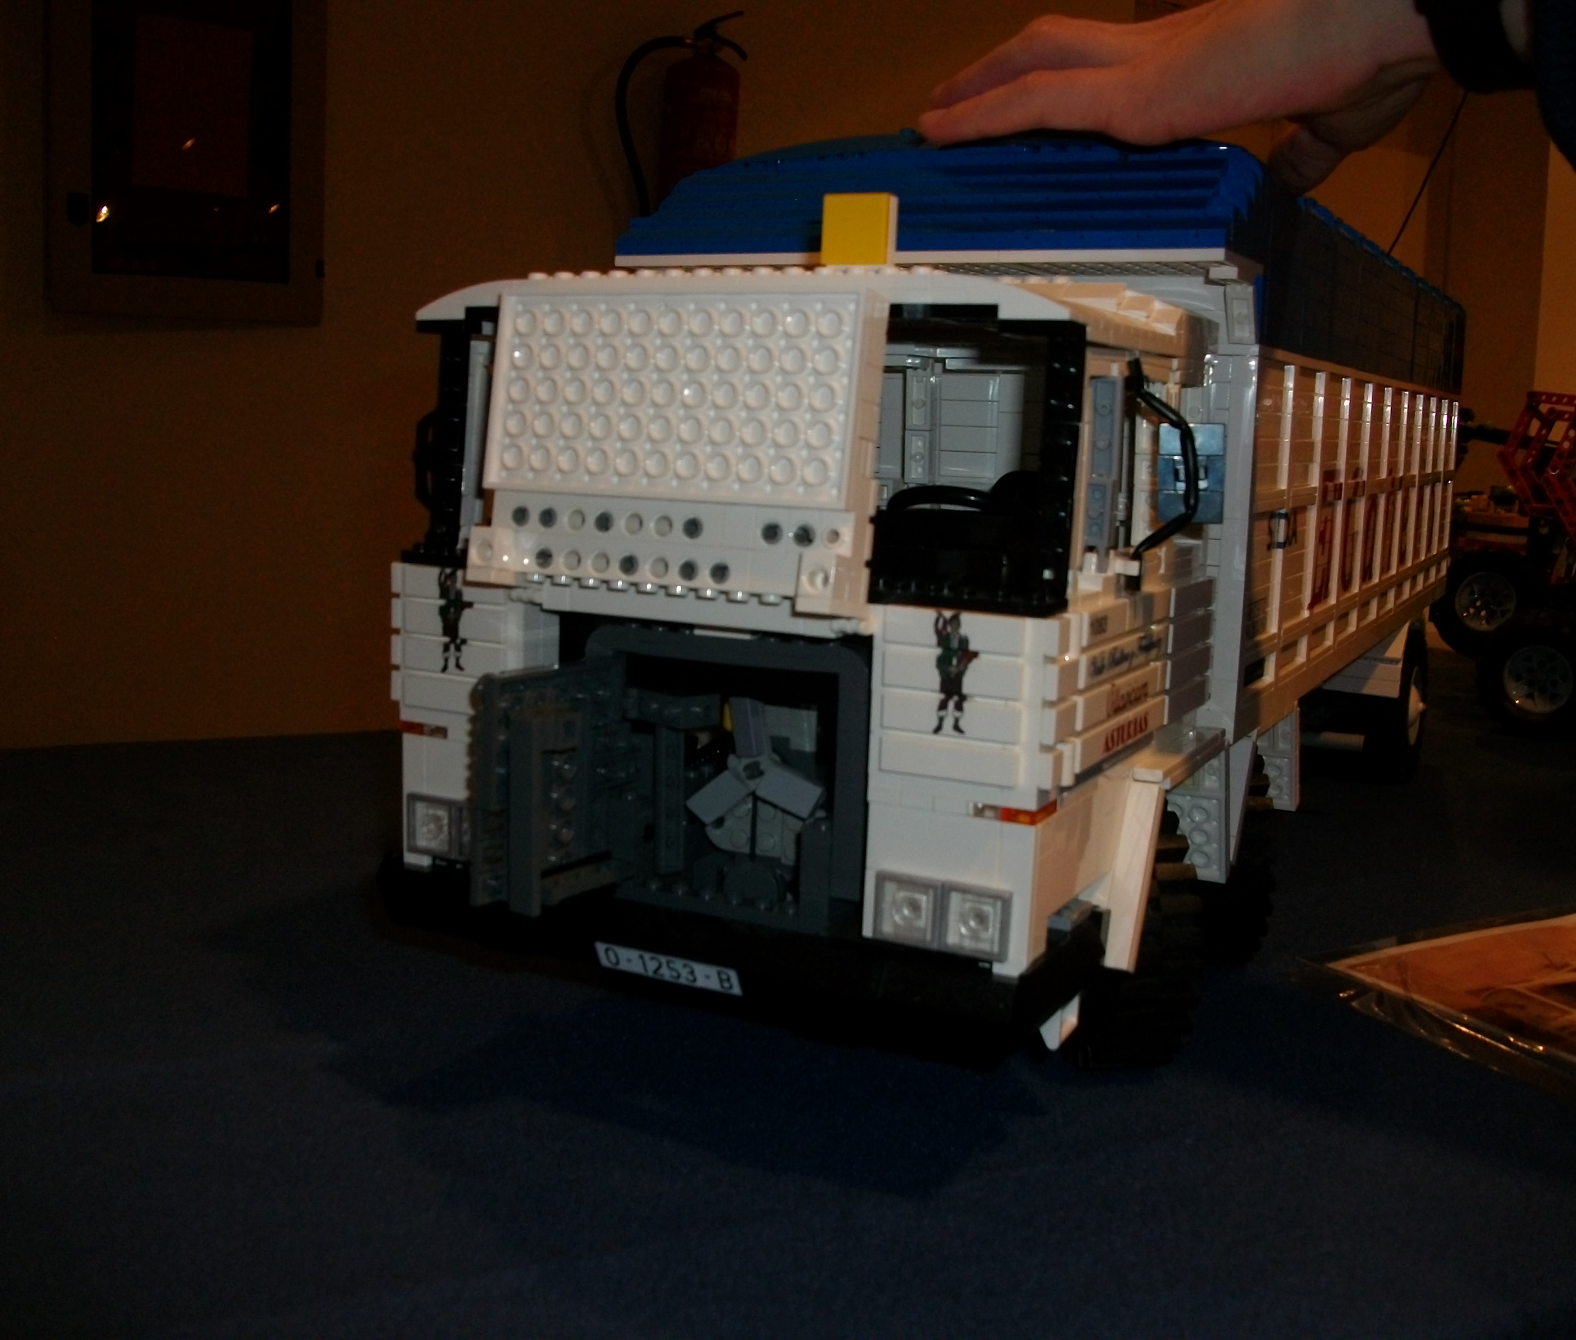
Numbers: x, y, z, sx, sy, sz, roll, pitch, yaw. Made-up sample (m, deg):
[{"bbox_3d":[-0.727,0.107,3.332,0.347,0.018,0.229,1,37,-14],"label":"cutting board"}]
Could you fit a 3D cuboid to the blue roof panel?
[{"bbox_3d":[0.172,-0.171,0.746,0.193,0.072,0.618,6,10,27],"label":"blue roof panel"}]

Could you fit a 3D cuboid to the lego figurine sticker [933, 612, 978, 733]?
[{"bbox_3d":[0.037,0.001,0.364,0.011,0.027,0.001,6,10,27],"label":"lego figurine sticker"}]

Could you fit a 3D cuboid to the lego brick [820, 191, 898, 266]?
[{"bbox_3d":[0.017,-0.099,0.372,0.016,0.016,0.007,6,10,27],"label":"lego brick"}]

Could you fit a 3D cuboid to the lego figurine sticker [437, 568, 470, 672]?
[{"bbox_3d":[-0.086,-0.013,0.426,0.011,0.027,0.001,6,10,27],"label":"lego figurine sticker"}]

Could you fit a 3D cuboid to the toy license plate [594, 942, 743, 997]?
[{"bbox_3d":[-0.029,0.073,0.403,0.040,0.008,0.002,6,10,27],"label":"toy license plate"}]

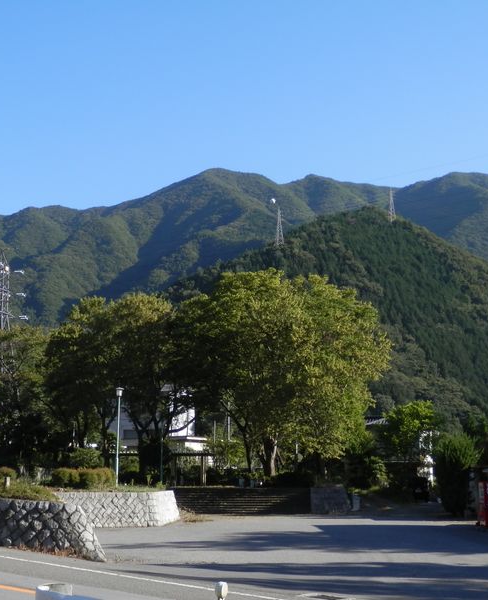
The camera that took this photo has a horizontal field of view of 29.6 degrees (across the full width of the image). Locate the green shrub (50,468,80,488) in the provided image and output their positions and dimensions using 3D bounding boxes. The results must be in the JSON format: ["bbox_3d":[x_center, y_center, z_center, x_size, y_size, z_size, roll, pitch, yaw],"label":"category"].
[{"bbox_3d":[-8.954,8.979,46.500,1.350,0.950,1.300,0,-11,0],"label":"green shrub"}]

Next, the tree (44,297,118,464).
[{"bbox_3d":[-9.317,5.131,53.000,4.300,10.800,4.500,0,-11,0],"label":"tree"}]

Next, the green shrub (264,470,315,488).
[{"bbox_3d":[2.924,11.496,59.398,3.200,1.100,2.000,0,-11,0],"label":"green shrub"}]

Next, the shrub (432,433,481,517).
[{"bbox_3d":[10.919,8.992,47.500,2.350,4.100,2.300,0,-11,0],"label":"shrub"}]

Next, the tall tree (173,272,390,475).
[{"bbox_3d":[2.873,5.398,67.233,15.200,15.850,14.000,0,-11,0],"label":"tall tree"}]

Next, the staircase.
[{"bbox_3d":[-0.120,12.076,55.715,8.300,1.470,3.500,0,-11,0],"label":"staircase"}]

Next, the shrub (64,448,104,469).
[{"bbox_3d":[-8.636,8.802,49.738,2.100,1.670,1.900,0,-11,0],"label":"shrub"}]

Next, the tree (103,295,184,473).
[{"bbox_3d":[-6.744,5.947,62.027,6.200,12.750,6.200,0,-11,0],"label":"tree"}]

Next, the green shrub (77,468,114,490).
[{"bbox_3d":[-7.520,8.989,46.500,1.700,1.000,1.400,0,-11,0],"label":"green shrub"}]

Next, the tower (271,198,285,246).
[{"bbox_3d":[32.459,-68.504,850.000,8.000,40.500,8.000,0,-11,0],"label":"tower"}]

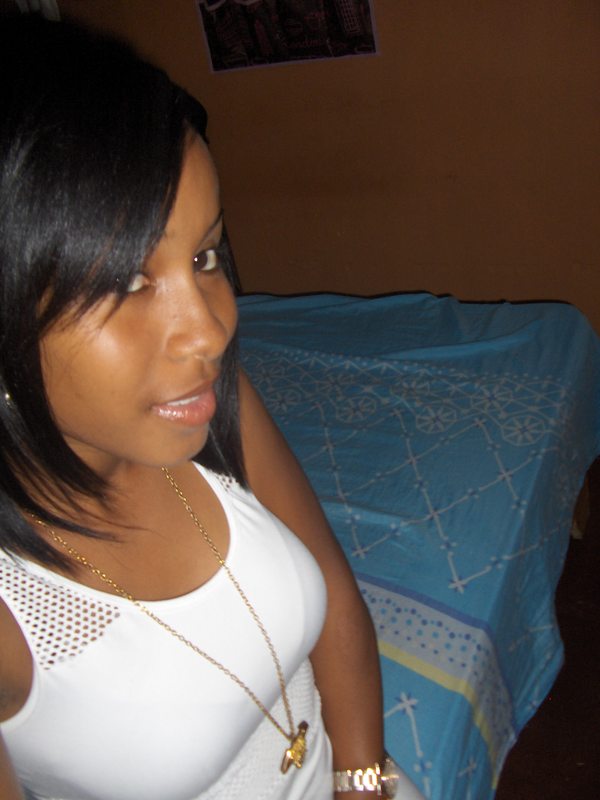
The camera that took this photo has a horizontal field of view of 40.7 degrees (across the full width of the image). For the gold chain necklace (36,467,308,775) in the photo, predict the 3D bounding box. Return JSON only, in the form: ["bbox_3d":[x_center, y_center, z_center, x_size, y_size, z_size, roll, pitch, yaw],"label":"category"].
[{"bbox_3d":[-0.098,0.160,0.615,0.180,0.280,0.125,12,39,31],"label":"gold chain necklace"}]

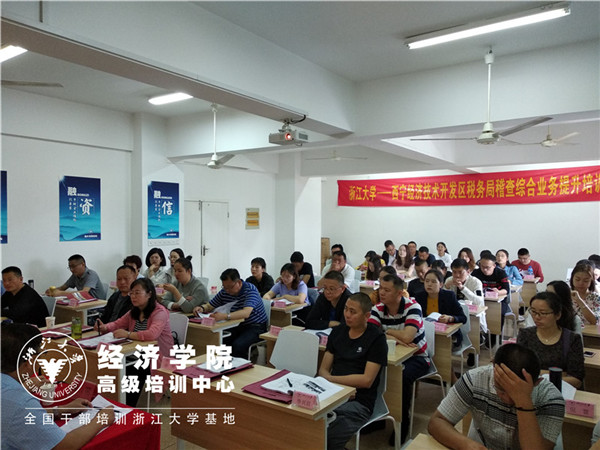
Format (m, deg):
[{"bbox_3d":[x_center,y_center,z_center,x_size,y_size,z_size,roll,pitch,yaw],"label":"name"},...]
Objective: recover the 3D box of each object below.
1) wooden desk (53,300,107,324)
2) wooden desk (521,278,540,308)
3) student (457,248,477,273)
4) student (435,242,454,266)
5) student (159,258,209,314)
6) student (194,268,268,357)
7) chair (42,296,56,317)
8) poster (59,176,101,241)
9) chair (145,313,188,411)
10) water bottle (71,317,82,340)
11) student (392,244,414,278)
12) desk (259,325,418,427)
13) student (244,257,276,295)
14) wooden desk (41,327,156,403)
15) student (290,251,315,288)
[{"bbox_3d":[-2.675,1.251,5.239,1.170,0.750,0.420,1,1,31],"label":"wooden desk"},{"bbox_3d":[3.059,1.213,7.083,1.200,0.750,0.430,1,1,34],"label":"wooden desk"},{"bbox_3d":[2.569,0.985,7.011,0.470,1.250,0.700,1,1,33],"label":"student"},{"bbox_3d":[2.735,0.973,8.766,0.460,1.230,0.660,1,1,29],"label":"student"},{"bbox_3d":[-1.256,1.025,4.946,0.500,1.220,0.720,1,1,40],"label":"student"},{"bbox_3d":[-0.671,1.044,4.482,0.544,1.216,0.733,1,2,35],"label":"student"},{"bbox_3d":[-2.743,1.185,4.505,0.460,0.860,0.520,1,1,35],"label":"chair"},{"bbox_3d":[-3.080,-0.225,6.324,0.020,0.895,0.600,1,1,35],"label":"poster"},{"bbox_3d":[-1.280,1.236,3.941,0.455,0.854,0.505,1,2,35],"label":"chair"},{"bbox_3d":[-1.807,0.826,3.655,0.085,0.183,0.085,1,2,35],"label":"water bottle"},{"bbox_3d":[1.631,0.959,7.240,0.480,1.256,0.750,1,1,34],"label":"student"},{"bbox_3d":[0.287,1.315,3.639,1.210,0.750,0.430,1,1,35],"label":"desk"},{"bbox_3d":[-0.538,1.016,5.467,0.520,1.214,0.750,1,1,34],"label":"student"},{"bbox_3d":[-1.718,1.292,3.723,1.155,0.750,0.424,1,2,35],"label":"wooden desk"},{"bbox_3d":[-0.033,0.975,6.053,0.475,1.228,0.723,1,1,35],"label":"student"}]

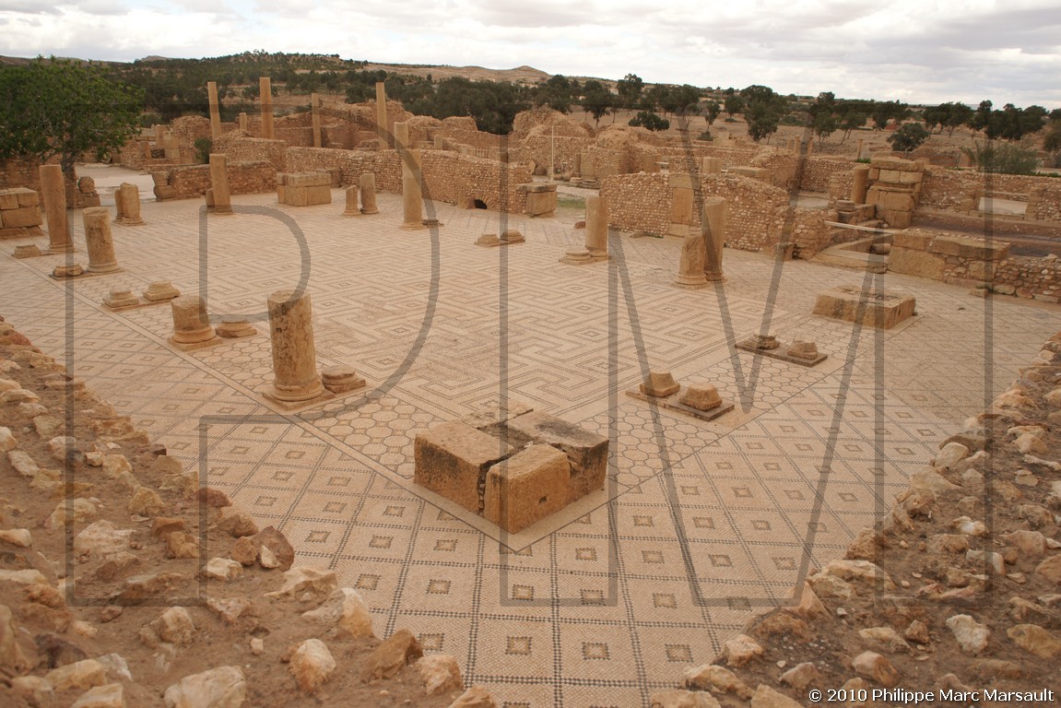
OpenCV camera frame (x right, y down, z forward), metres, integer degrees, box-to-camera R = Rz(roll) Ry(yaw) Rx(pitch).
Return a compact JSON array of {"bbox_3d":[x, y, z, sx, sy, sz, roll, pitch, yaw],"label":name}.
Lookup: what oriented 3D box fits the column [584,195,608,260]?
[{"bbox_3d":[1.588,-2.985,16.728,0.600,1.420,0.600,1,19,0],"label":"column"}]

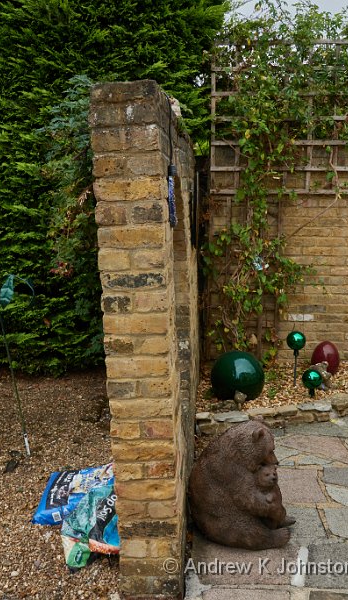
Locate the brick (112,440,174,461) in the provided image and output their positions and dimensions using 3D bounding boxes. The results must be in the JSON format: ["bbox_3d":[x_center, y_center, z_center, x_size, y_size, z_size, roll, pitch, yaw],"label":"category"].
[{"bbox_3d":[-0.107,0.512,2.307,0.213,0.067,0.105,-2,12,2],"label":"brick"}]

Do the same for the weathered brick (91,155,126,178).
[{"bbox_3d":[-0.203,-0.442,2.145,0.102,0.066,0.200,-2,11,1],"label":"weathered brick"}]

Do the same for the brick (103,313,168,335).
[{"bbox_3d":[-0.124,0.070,2.227,0.215,0.067,0.105,-2,11,4],"label":"brick"}]

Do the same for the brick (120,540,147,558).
[{"bbox_3d":[-0.142,0.874,2.422,0.100,0.067,0.180,-2,12,2],"label":"brick"}]

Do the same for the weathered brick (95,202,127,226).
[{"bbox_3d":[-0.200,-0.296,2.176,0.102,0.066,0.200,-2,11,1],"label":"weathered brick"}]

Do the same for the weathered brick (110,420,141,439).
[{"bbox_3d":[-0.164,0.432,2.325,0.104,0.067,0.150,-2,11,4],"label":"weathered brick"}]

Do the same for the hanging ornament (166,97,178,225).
[{"bbox_3d":[-0.006,-0.478,2.250,0.035,0.455,0.035,0,11,0],"label":"hanging ornament"}]

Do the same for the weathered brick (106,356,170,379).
[{"bbox_3d":[-0.118,0.217,2.247,0.213,0.067,0.105,-2,12,2],"label":"weathered brick"}]

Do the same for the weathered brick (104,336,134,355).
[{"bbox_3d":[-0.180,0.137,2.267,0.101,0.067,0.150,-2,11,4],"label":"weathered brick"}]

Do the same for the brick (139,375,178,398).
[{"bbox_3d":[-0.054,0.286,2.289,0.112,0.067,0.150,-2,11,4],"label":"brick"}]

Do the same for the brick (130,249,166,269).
[{"bbox_3d":[-0.080,-0.153,2.207,0.112,0.067,0.180,-2,12,2],"label":"brick"}]

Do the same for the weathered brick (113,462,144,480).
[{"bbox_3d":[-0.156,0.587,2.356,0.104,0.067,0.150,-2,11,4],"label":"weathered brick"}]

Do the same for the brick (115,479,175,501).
[{"bbox_3d":[-0.098,0.660,2.344,0.214,0.067,0.105,-2,11,4],"label":"brick"}]

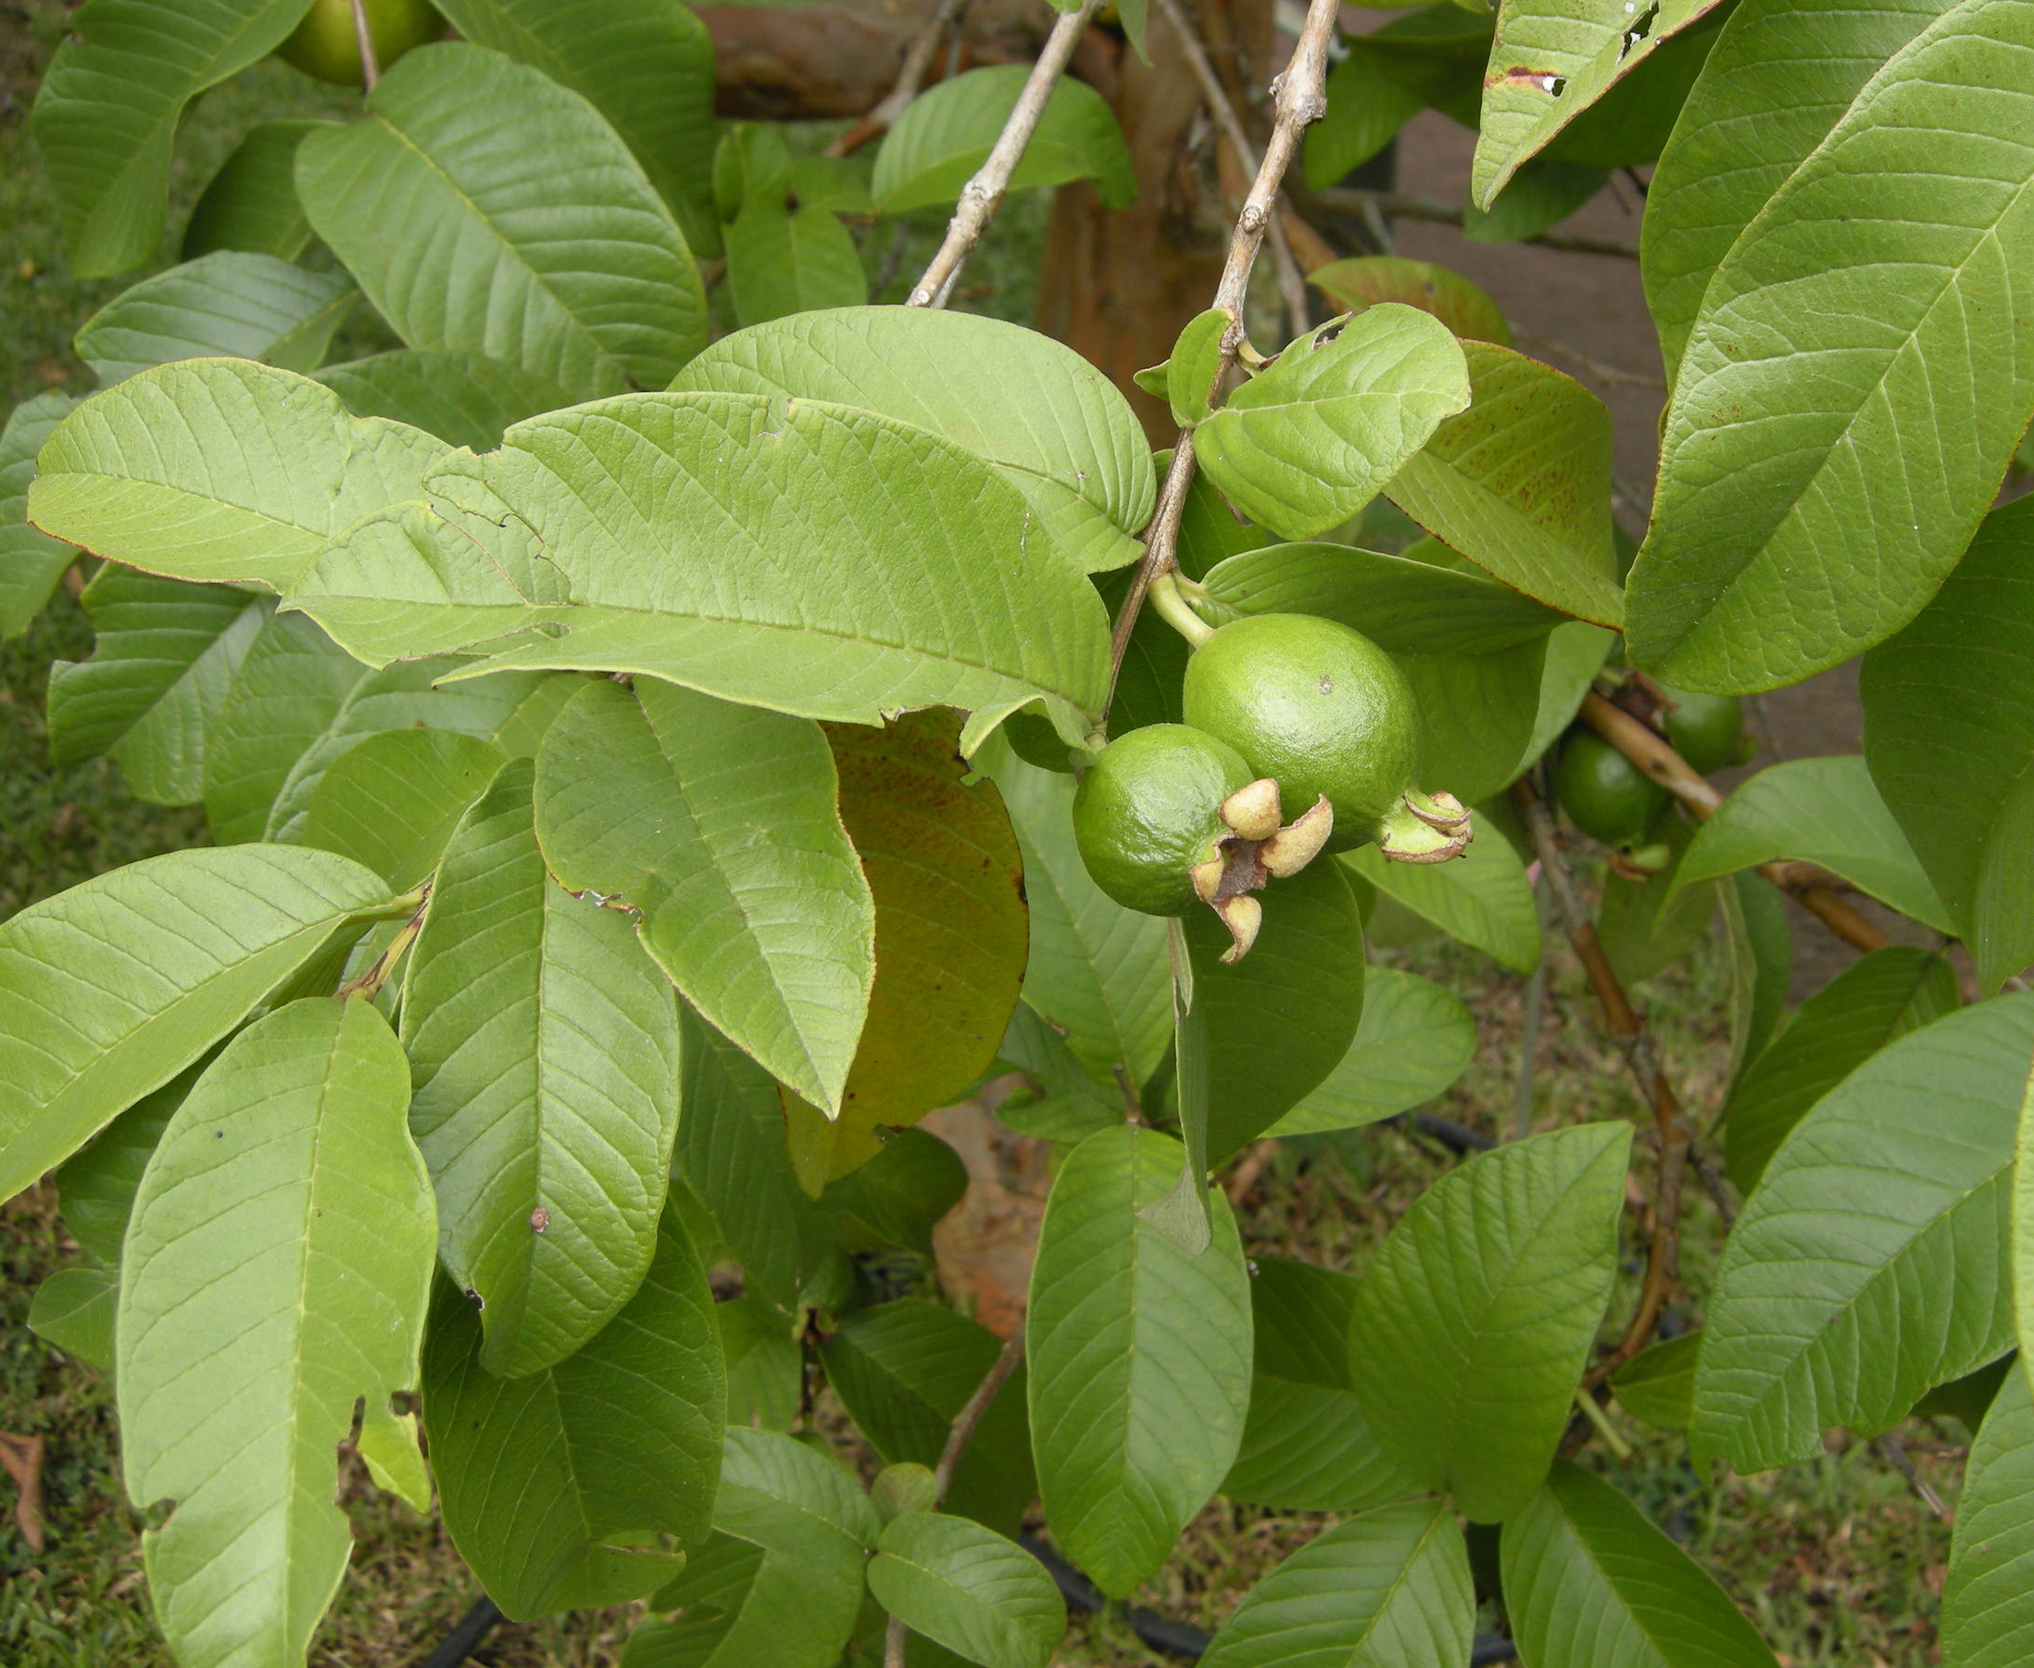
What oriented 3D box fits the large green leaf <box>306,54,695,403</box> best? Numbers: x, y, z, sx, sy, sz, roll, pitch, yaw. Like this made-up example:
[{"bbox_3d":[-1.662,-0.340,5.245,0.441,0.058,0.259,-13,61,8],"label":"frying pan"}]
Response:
[{"bbox_3d":[-0.121,-0.137,0.524,0.066,0.016,0.117,-38,74,-24],"label":"large green leaf"}]

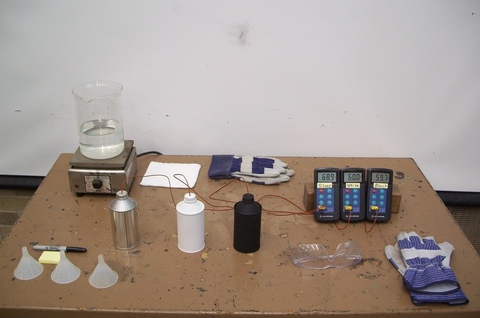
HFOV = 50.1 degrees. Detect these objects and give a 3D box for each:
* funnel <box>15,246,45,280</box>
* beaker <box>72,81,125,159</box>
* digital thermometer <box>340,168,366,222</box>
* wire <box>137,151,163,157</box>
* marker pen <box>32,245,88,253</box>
[{"bbox_3d":[-0.490,0.232,1.182,0.066,0.066,0.066,1,26,-1],"label":"funnel"},{"bbox_3d":[-0.398,-0.103,1.459,0.137,0.191,0.149,0,26,-3],"label":"beaker"},{"bbox_3d":[0.312,0.098,1.419,0.069,0.147,0.027,1,-8,0],"label":"digital thermometer"},{"bbox_3d":[-0.301,-0.015,1.721,0.082,0.022,0.050,1,27,0],"label":"wire"},{"bbox_3d":[-0.447,0.226,1.276,0.137,0.012,0.013,3,27,3],"label":"marker pen"}]

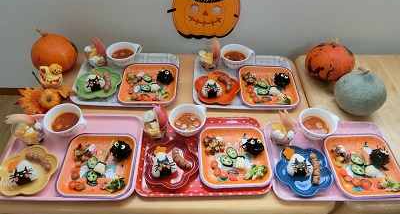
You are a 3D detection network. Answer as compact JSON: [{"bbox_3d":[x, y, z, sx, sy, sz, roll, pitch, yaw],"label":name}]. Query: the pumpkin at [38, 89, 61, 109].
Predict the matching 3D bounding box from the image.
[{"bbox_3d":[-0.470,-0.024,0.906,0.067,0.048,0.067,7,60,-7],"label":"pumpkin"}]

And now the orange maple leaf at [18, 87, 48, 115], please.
[{"bbox_3d":[-0.541,-0.017,0.956,0.105,0.020,0.108,1,49,-1],"label":"orange maple leaf"}]

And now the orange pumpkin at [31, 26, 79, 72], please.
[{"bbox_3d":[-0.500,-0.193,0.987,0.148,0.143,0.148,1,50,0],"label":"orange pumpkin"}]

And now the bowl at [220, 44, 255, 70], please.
[{"bbox_3d":[0.135,-0.174,1.037,0.122,0.055,0.102,-2,50,-3],"label":"bowl"}]

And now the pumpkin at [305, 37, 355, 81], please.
[{"bbox_3d":[0.451,-0.167,0.992,0.162,0.130,0.162,1,50,0],"label":"pumpkin"}]

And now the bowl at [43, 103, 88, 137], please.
[{"bbox_3d":[-0.380,0.049,0.839,0.122,0.055,0.102,11,51,8],"label":"bowl"}]

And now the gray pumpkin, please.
[{"bbox_3d":[0.490,-0.049,0.880,0.145,0.152,0.145,1,50,0],"label":"gray pumpkin"}]

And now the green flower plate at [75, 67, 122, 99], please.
[{"bbox_3d":[-0.347,-0.076,1.009,0.156,0.026,0.156,1,49,-1],"label":"green flower plate"}]

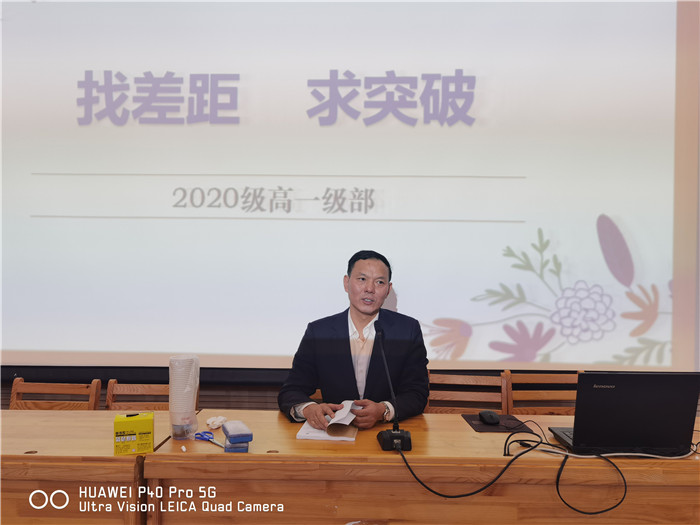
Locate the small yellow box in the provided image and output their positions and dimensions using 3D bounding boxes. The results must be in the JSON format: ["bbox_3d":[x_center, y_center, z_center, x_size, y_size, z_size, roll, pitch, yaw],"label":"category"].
[{"bbox_3d":[-0.633,0.506,1.608,0.104,0.093,0.086,2,-2,-20],"label":"small yellow box"}]

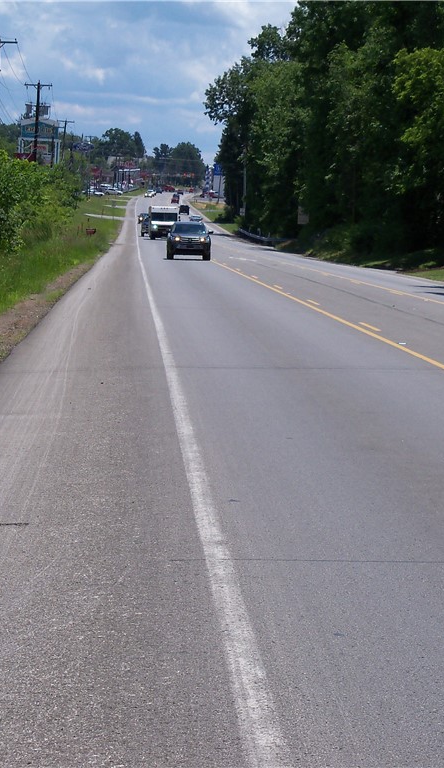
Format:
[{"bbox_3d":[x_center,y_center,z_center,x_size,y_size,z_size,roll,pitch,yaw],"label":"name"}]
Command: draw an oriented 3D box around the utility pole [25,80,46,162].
[{"bbox_3d":[-16.427,-20.269,209.000,2.440,13.000,0.600,3,4,-3],"label":"utility pole"}]

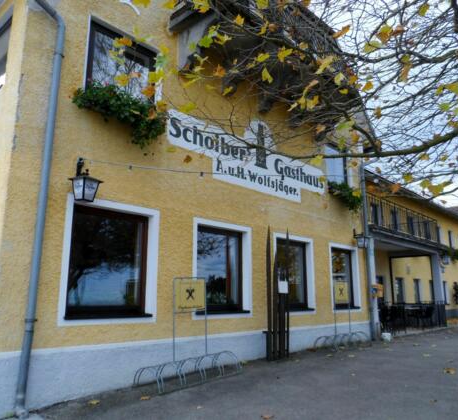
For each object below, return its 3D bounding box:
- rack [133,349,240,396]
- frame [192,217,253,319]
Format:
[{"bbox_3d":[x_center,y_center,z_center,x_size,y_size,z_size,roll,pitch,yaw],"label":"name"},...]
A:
[{"bbox_3d":[-0.558,2.516,6.121,0.594,0.339,1.770,-12,-18,43],"label":"rack"},{"bbox_3d":[-0.120,1.142,7.450,0.160,1.807,1.574,-12,-18,43],"label":"frame"}]

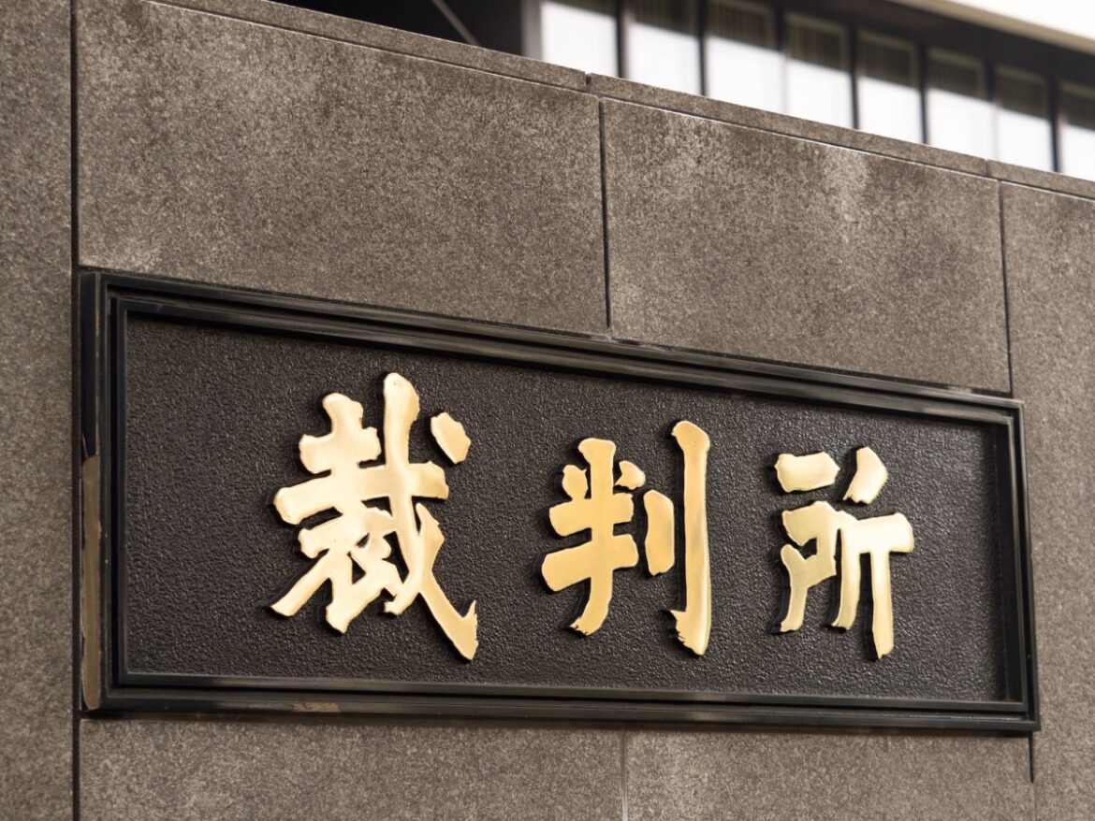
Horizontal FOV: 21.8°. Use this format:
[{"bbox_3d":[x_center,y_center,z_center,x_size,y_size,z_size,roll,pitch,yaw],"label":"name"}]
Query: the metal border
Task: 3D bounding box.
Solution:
[{"bbox_3d":[0.099,0.170,3.922,1.692,0.517,0.051,7,-13,-40],"label":"metal border"}]

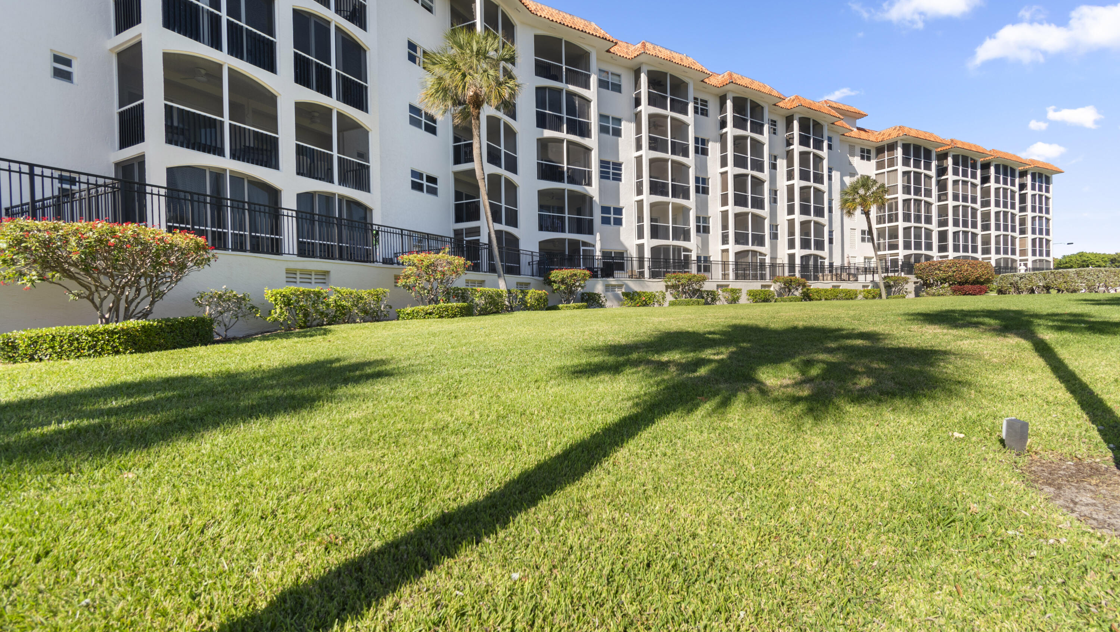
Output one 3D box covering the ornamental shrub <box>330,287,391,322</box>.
[{"bbox_3d":[-5.461,-0.323,12.745,0.900,0.910,1.450,-1,1,29],"label":"ornamental shrub"}]

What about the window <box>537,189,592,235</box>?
[{"bbox_3d":[-0.023,-5.908,26.914,3.600,2.520,1.500,-2,1,-31],"label":"window"}]

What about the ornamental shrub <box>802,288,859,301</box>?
[{"bbox_3d":[17.984,-1.395,30.988,4.300,0.870,1.100,-2,1,-31],"label":"ornamental shrub"}]

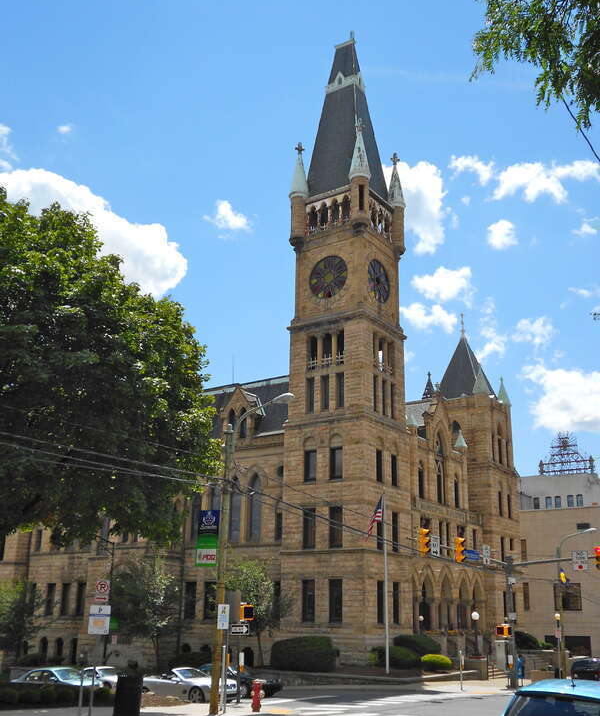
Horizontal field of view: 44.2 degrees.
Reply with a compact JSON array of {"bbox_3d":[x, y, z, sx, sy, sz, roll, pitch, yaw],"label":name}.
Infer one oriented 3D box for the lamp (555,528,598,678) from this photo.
[{"bbox_3d":[16.150,14.081,42.594,2.609,8.318,0.360,-11,-22,33],"label":"lamp"}]

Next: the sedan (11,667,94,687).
[{"bbox_3d":[-11.160,14.823,33.662,4.650,1.430,1.800,-16,-25,33],"label":"sedan"}]

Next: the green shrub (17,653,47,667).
[{"bbox_3d":[-20.323,22.893,56.155,2.200,1.050,1.600,-11,-22,33],"label":"green shrub"}]

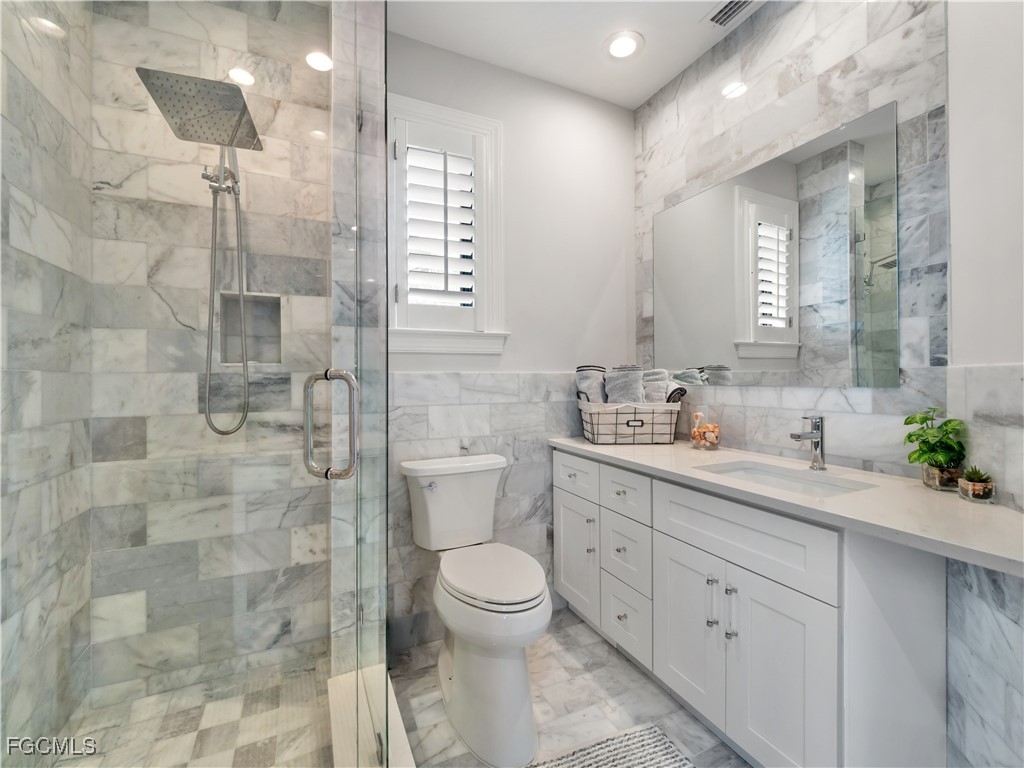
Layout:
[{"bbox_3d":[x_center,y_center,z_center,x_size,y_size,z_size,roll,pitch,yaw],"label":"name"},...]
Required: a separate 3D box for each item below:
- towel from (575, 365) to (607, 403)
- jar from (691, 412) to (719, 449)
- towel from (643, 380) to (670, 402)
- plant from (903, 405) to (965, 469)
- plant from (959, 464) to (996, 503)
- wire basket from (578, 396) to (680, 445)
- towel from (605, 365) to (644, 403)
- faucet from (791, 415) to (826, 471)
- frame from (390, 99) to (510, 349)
[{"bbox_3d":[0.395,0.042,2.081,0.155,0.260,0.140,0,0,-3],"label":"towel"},{"bbox_3d":[0.852,0.195,1.827,0.126,0.175,0.126,0,0,0],"label":"jar"},{"bbox_3d":[0.709,0.034,2.031,0.125,0.180,0.140,0,0,-3],"label":"towel"},{"bbox_3d":[1.182,0.153,1.154,0.115,0.160,0.118,0,1,-25],"label":"plant"},{"bbox_3d":[1.144,0.242,1.017,0.064,0.092,0.064,0,1,-25],"label":"plant"},{"bbox_3d":[0.564,0.181,2.064,0.425,0.200,0.280,0,0,-3],"label":"wire basket"},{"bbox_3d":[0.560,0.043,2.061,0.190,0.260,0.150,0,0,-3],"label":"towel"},{"bbox_3d":[0.982,0.196,1.380,0.174,0.180,0.052,0,1,-25],"label":"faucet"},{"bbox_3d":[-0.297,-0.707,1.871,0.636,1.132,0.070,0,1,-25],"label":"frame"}]

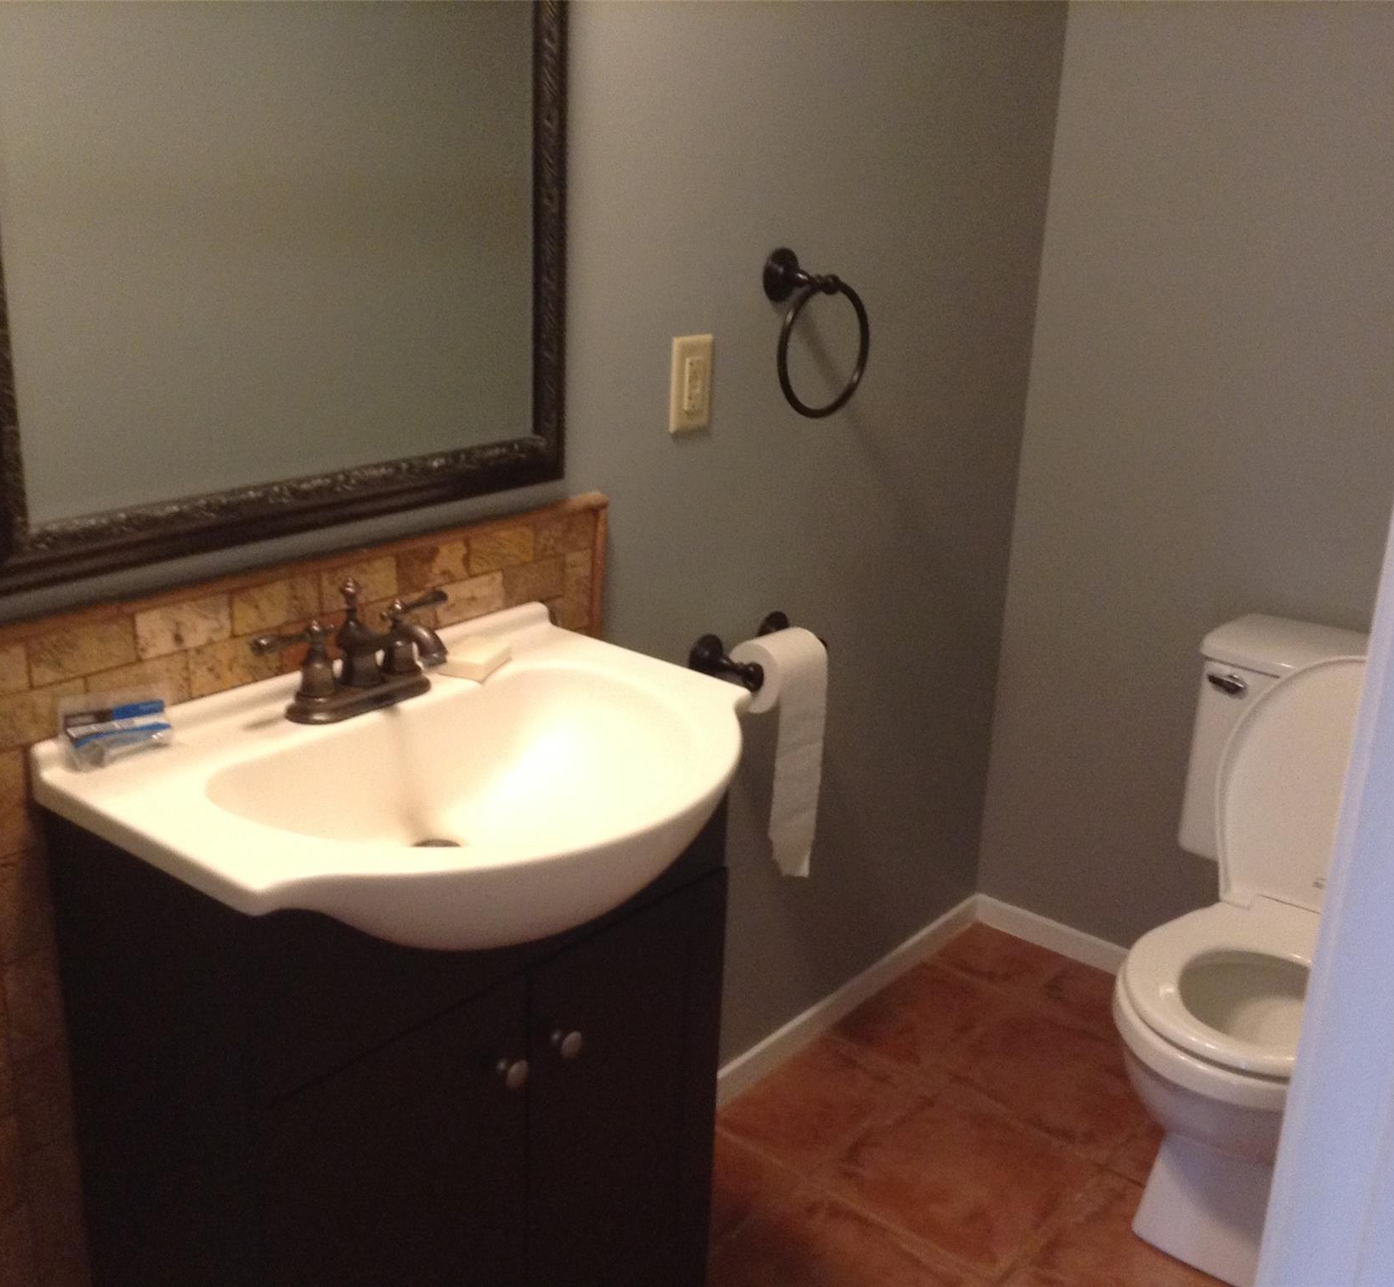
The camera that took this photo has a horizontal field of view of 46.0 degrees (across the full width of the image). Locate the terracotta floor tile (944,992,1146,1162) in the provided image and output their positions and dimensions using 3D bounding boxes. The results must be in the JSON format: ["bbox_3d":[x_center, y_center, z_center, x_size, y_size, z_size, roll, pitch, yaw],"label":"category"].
[{"bbox_3d":[0.578,0.674,2.535,0.277,0.012,0.310,17,23,37],"label":"terracotta floor tile"}]

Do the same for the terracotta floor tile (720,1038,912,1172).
[{"bbox_3d":[0.182,0.687,2.450,0.200,0.012,0.303,17,23,37],"label":"terracotta floor tile"}]

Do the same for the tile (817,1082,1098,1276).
[{"bbox_3d":[0.374,0.744,2.300,0.277,0.012,0.303,17,23,37],"label":"tile"}]

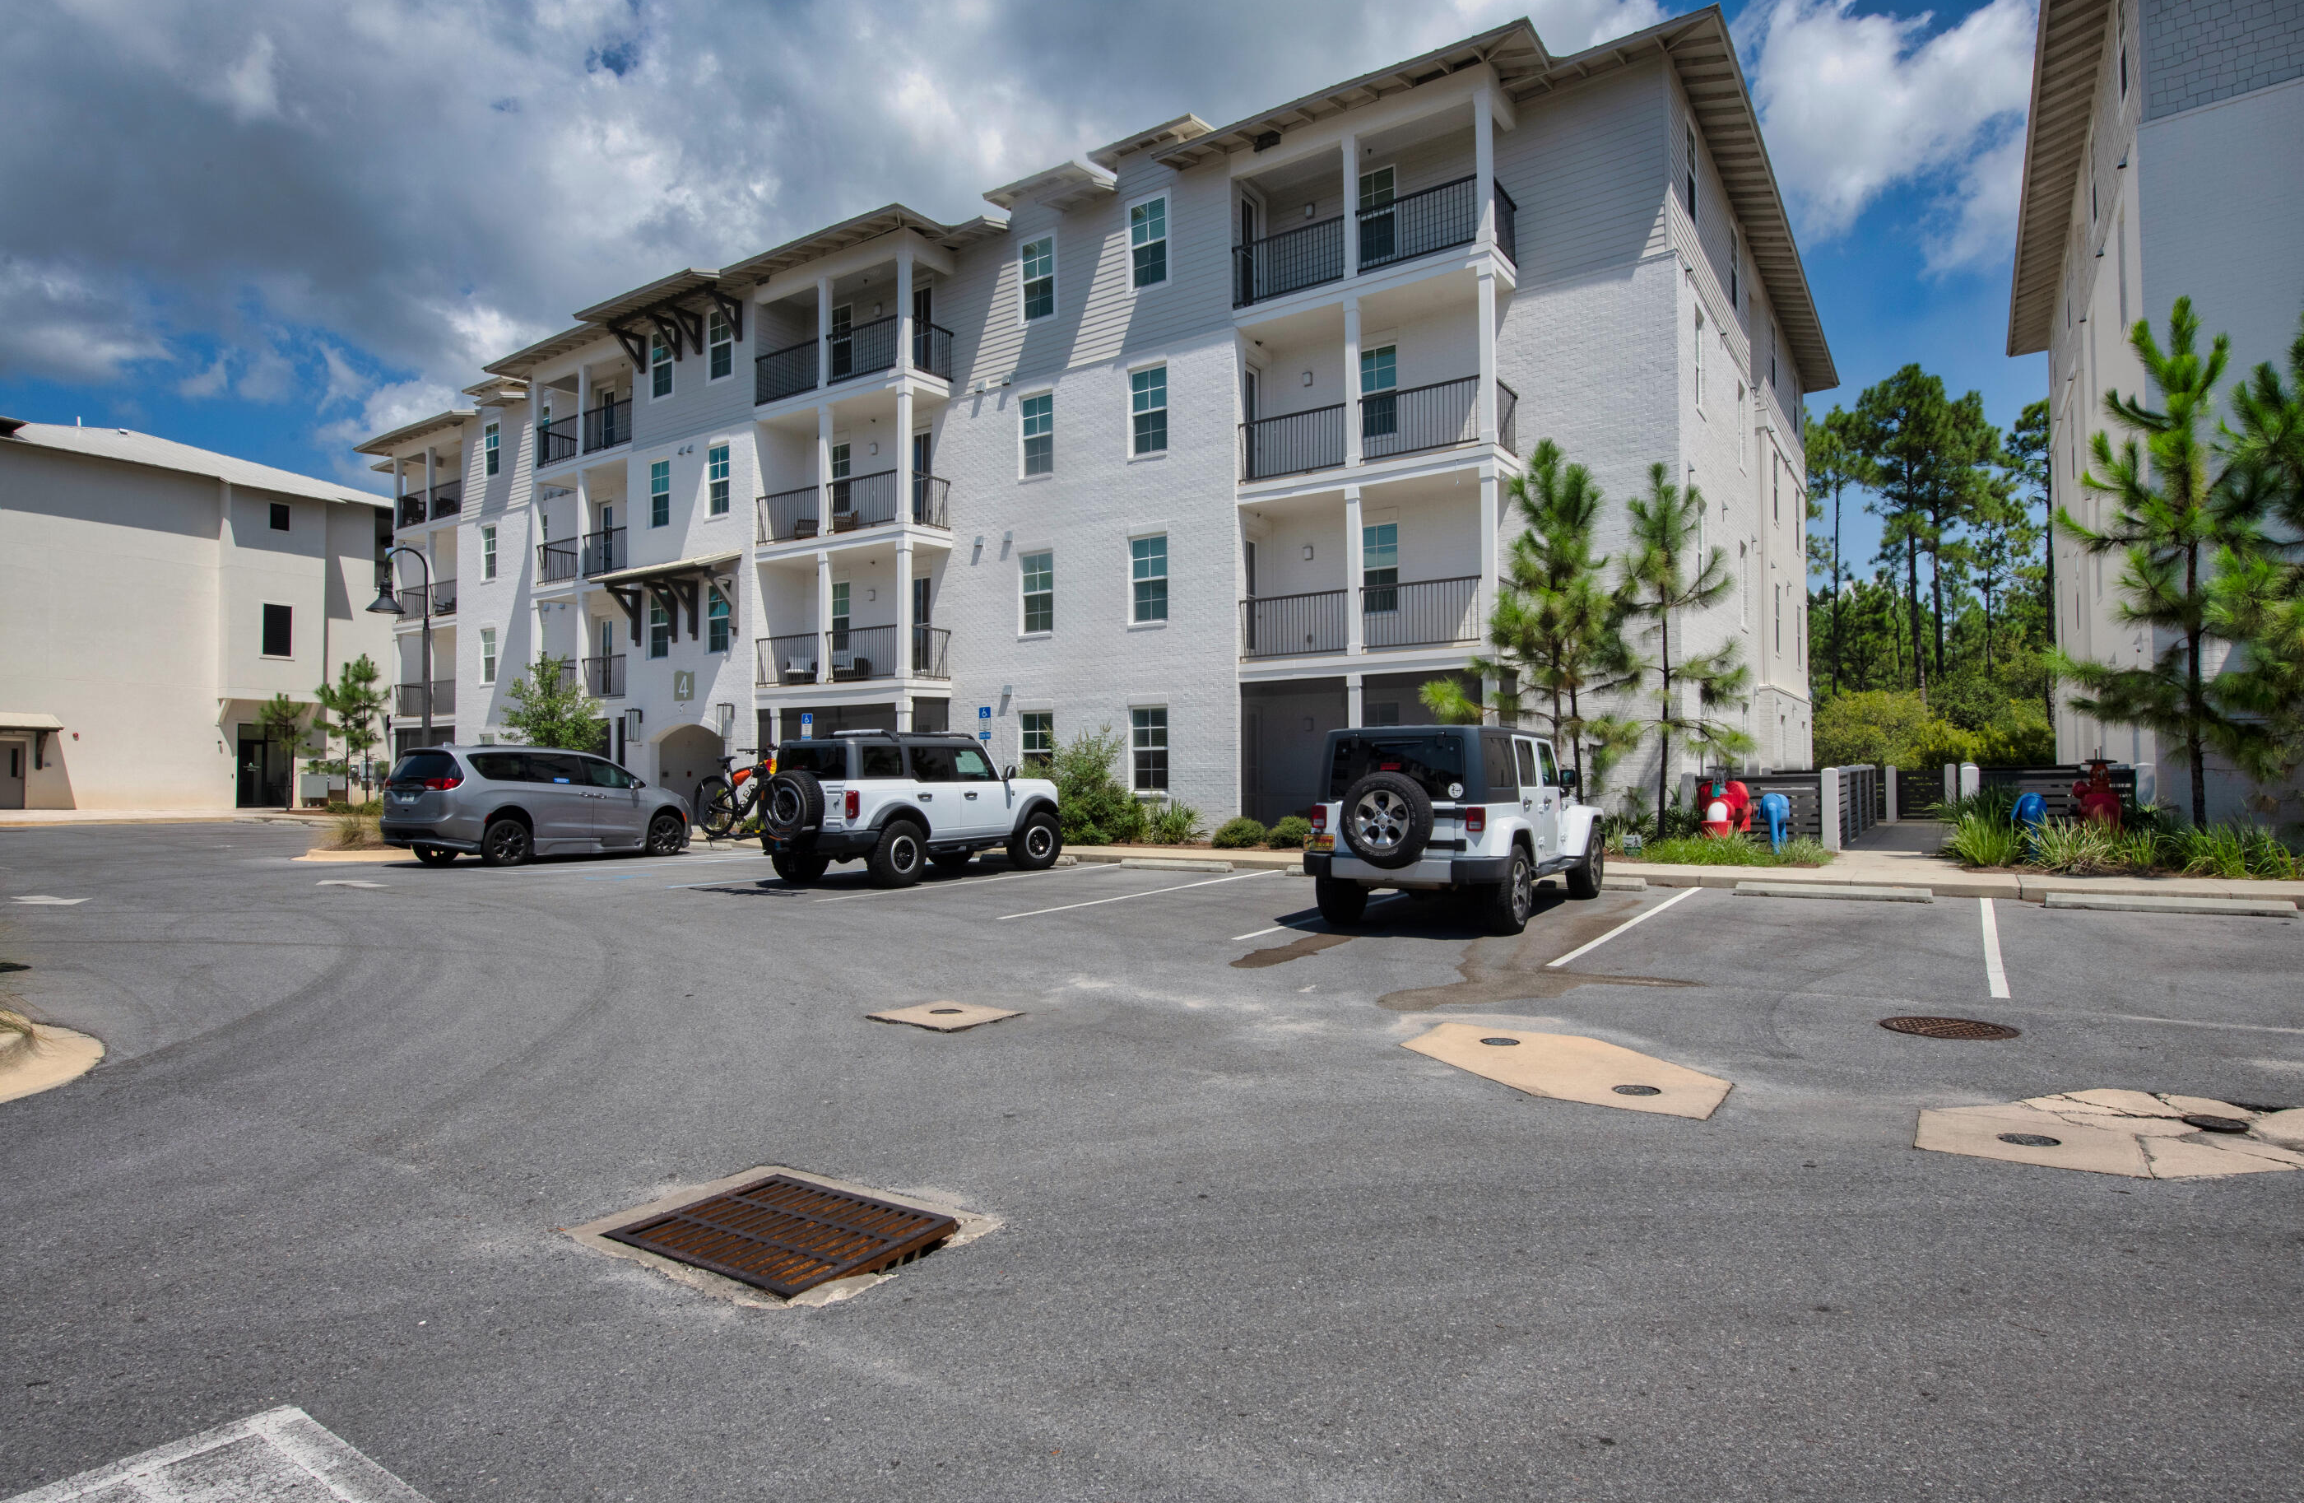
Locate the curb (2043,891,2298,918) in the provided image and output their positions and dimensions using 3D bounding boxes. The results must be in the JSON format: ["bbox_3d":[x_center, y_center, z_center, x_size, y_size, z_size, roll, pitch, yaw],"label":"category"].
[{"bbox_3d":[9.430,1.430,10.730,1.830,0.130,0.170,-1,-1,32],"label":"curb"}]

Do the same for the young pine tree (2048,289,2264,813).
[{"bbox_3d":[11.507,-1.897,12.952,1.950,6.400,1.950,-1,-1,35],"label":"young pine tree"}]

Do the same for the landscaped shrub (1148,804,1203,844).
[{"bbox_3d":[0.420,1.310,20.700,1.000,0.760,0.950,0,-1,0],"label":"landscaped shrub"}]

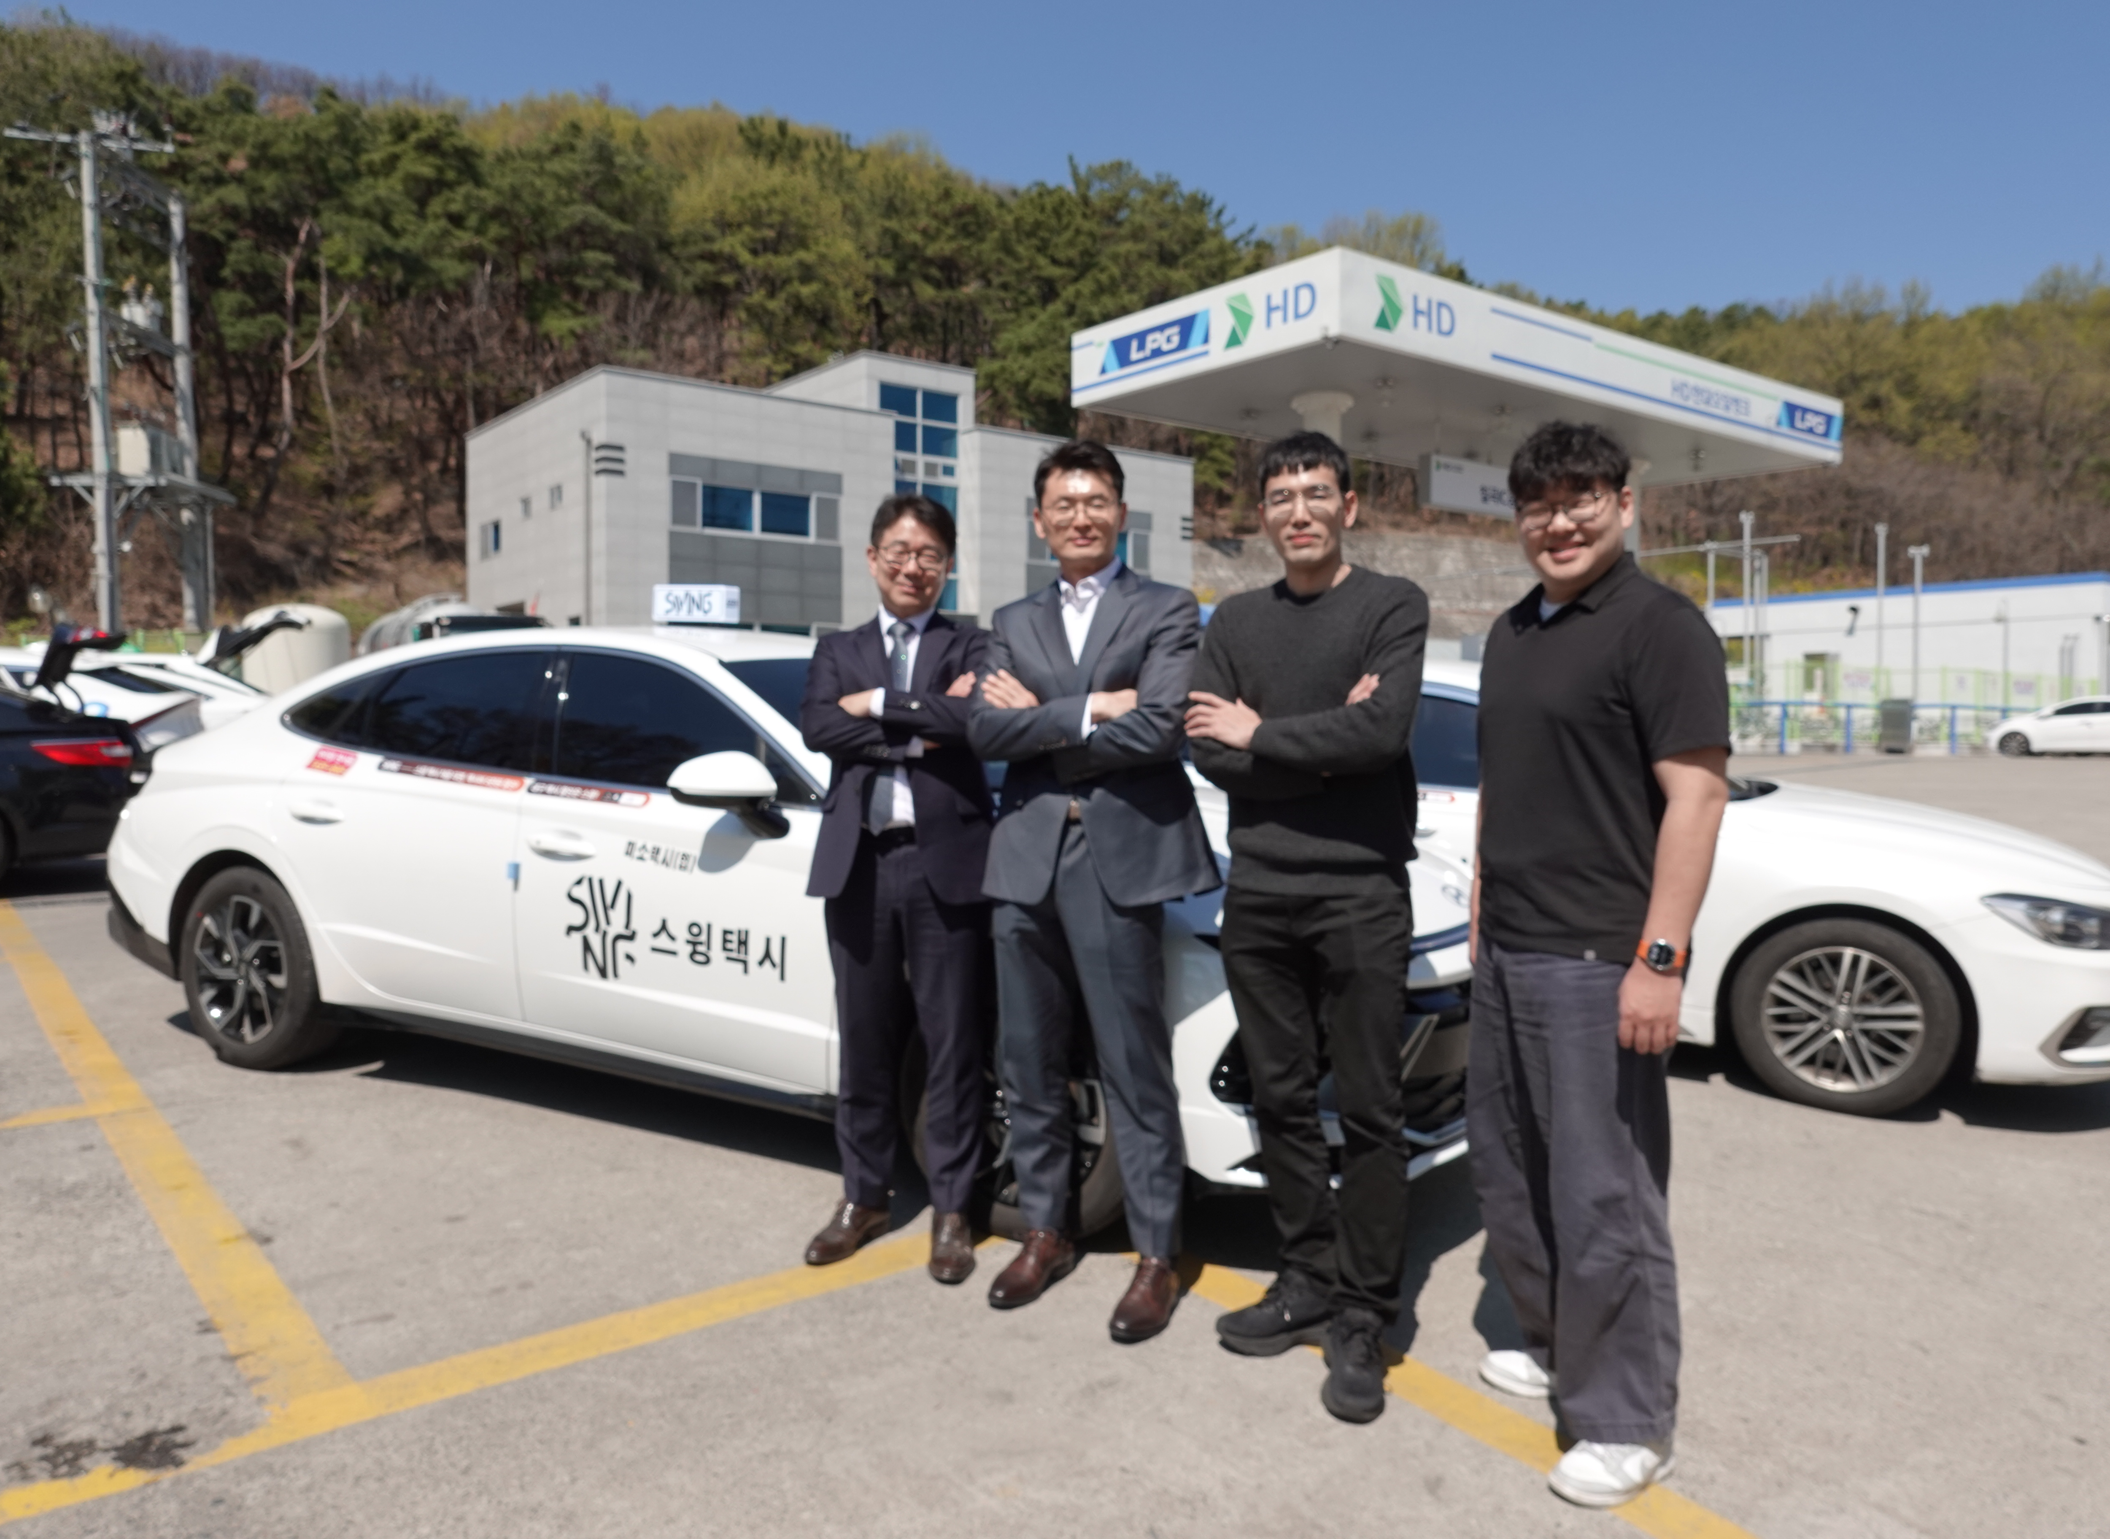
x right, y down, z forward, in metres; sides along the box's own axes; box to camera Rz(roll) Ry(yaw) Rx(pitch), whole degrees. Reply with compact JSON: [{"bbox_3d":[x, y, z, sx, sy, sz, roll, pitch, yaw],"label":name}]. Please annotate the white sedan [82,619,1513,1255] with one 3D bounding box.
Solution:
[{"bbox_3d":[-0.967,0.267,4.999,4.900,1.450,1.860,3,4,29],"label":"white sedan"}]

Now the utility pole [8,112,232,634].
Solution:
[{"bbox_3d":[-15.100,-6.200,25.400,2.700,8.300,3.500,0,1,-6],"label":"utility pole"}]

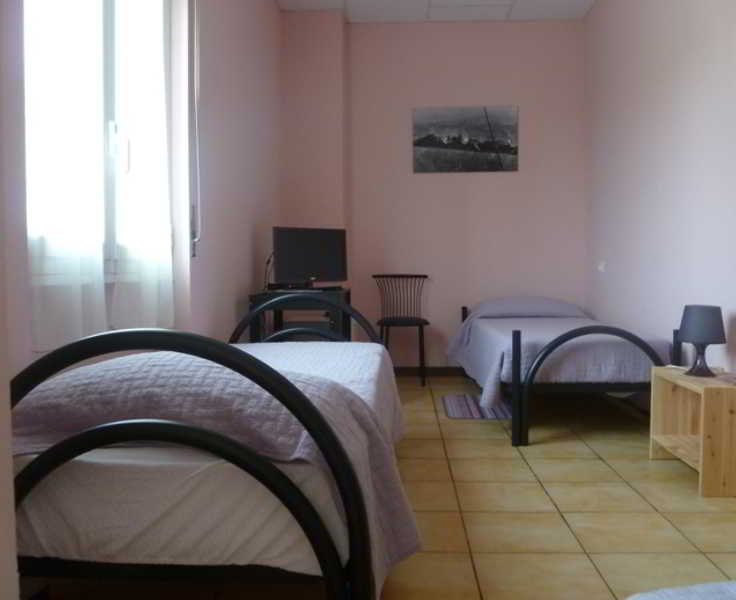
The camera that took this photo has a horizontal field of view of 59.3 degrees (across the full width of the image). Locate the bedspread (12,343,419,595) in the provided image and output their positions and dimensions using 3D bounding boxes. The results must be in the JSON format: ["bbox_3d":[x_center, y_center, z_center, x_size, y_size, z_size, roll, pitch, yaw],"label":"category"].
[{"bbox_3d":[-0.329,0.360,2.242,0.964,0.487,1.928,-1,3,3],"label":"bedspread"}]

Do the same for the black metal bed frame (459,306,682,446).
[{"bbox_3d":[1.156,0.369,4.142,0.832,0.584,2.030,-1,3,3],"label":"black metal bed frame"}]

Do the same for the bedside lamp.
[{"bbox_3d":[1.359,0.164,2.647,0.188,0.286,0.188,-1,3,3],"label":"bedside lamp"}]

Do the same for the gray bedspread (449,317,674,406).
[{"bbox_3d":[1.071,0.346,4.084,0.995,0.386,1.847,-1,3,3],"label":"gray bedspread"}]

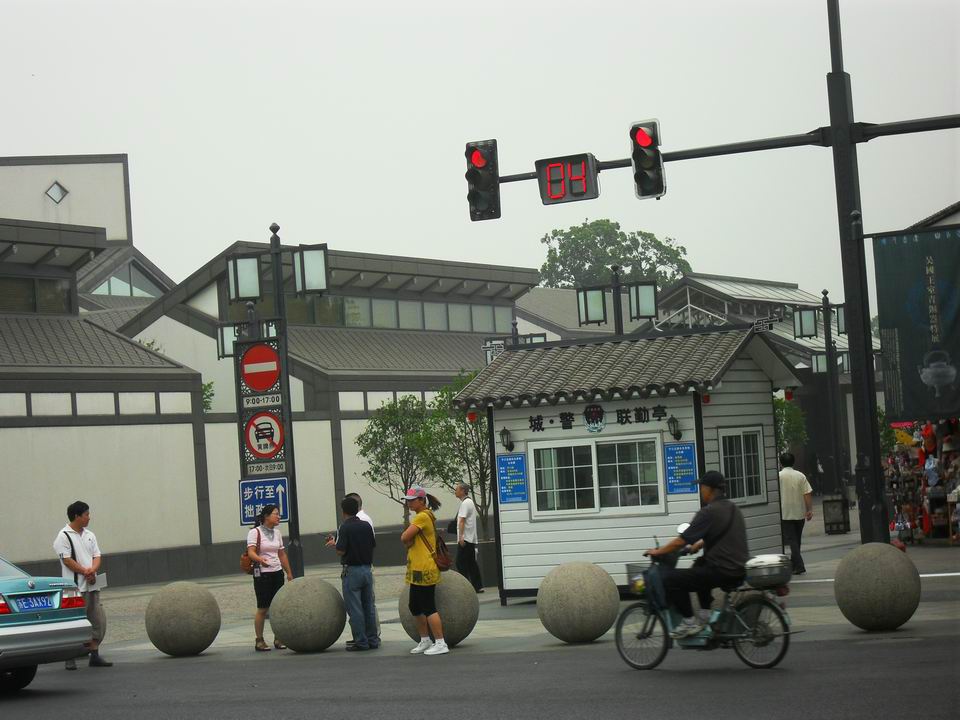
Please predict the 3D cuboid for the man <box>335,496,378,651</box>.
[{"bbox_3d":[-1.291,2.237,25.800,0.460,1.630,0.340,-2,-4,-40],"label":"man"}]

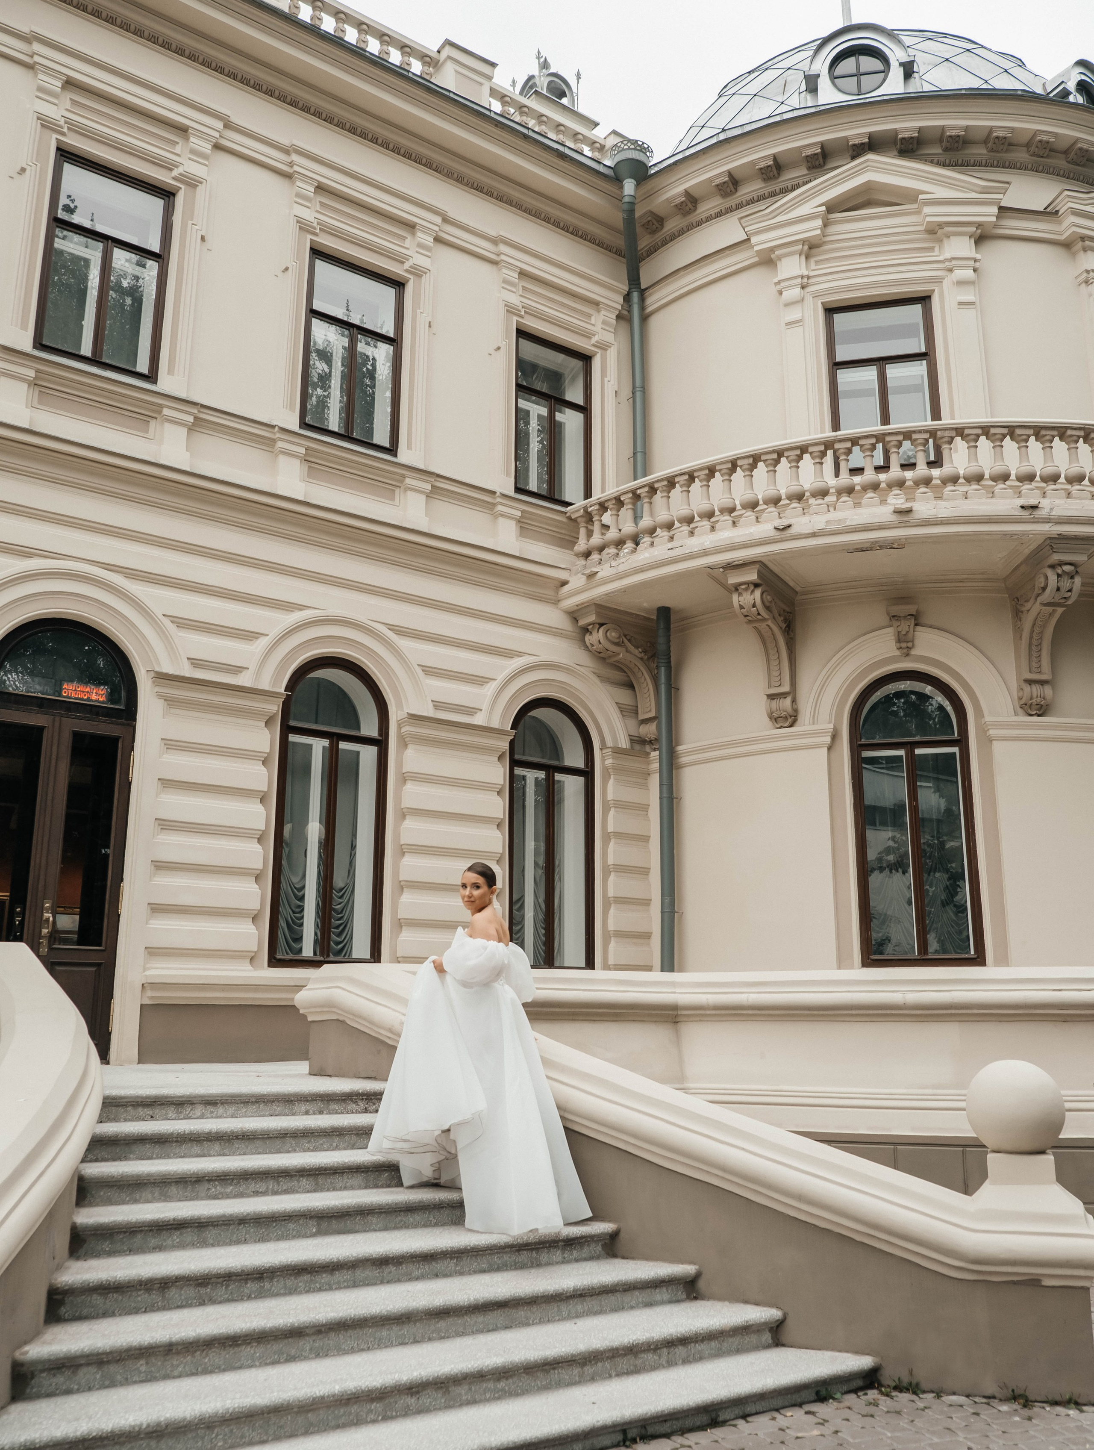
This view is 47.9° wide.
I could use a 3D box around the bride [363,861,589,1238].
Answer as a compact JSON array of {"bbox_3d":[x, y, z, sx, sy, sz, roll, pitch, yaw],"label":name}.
[{"bbox_3d":[-0.297,1.530,6.009,0.900,1.690,0.880,-11,-18,39],"label":"bride"}]

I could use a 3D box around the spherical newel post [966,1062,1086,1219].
[{"bbox_3d":[2.077,1.801,5.393,0.460,0.645,0.460,-3,-14,13],"label":"spherical newel post"}]

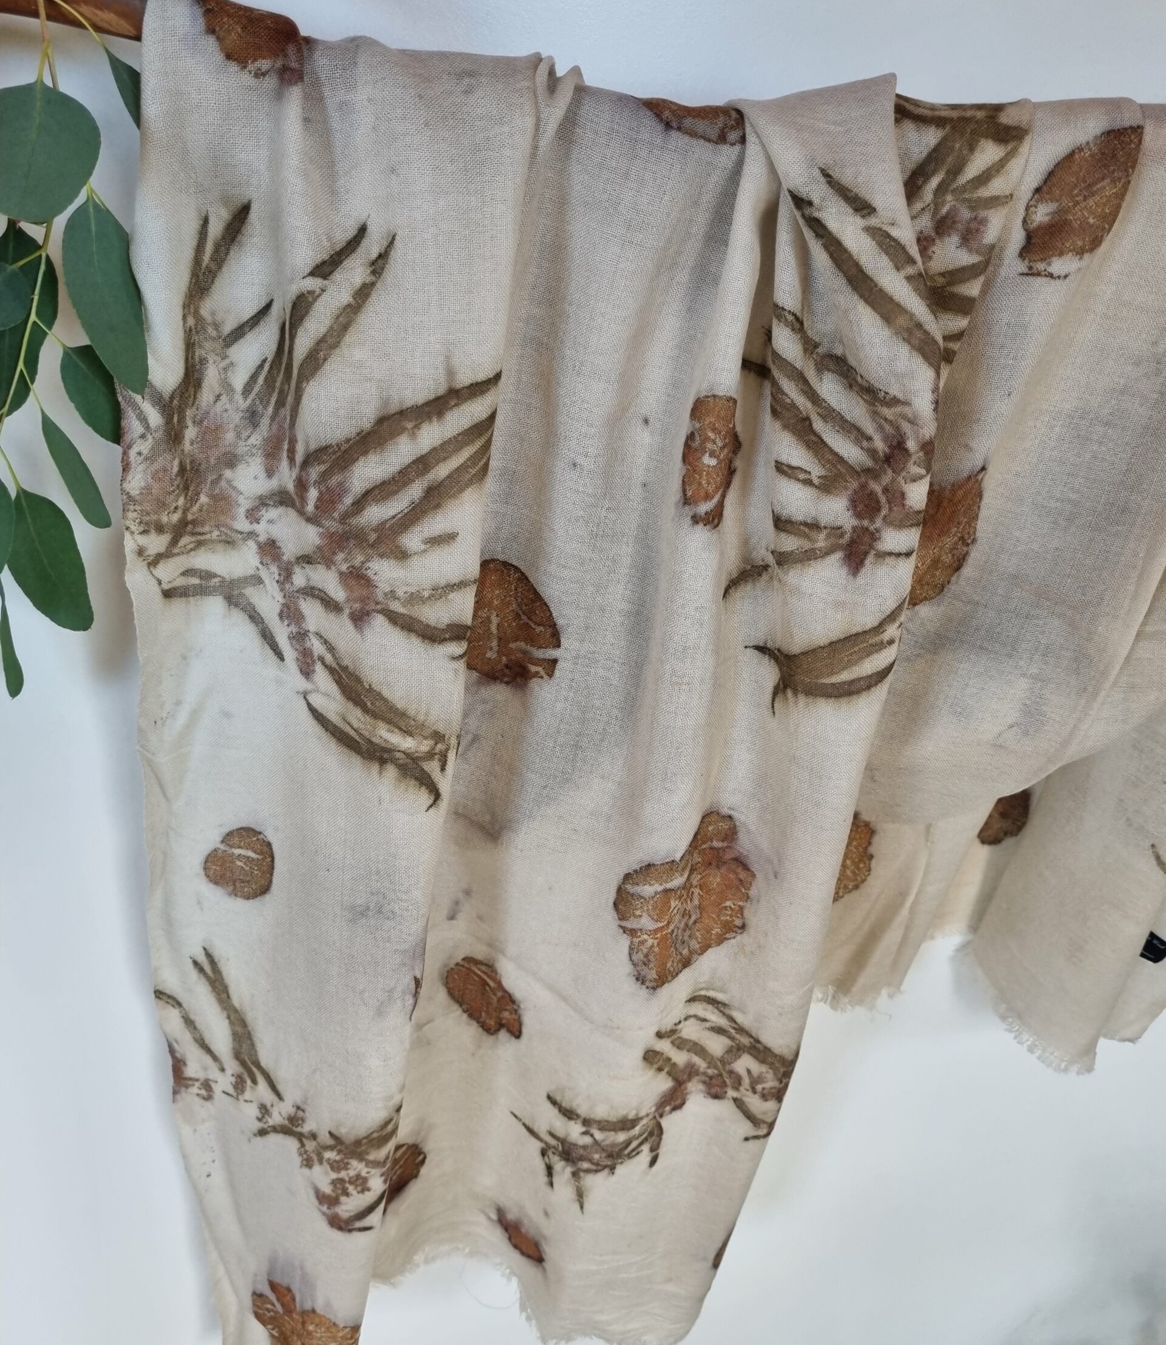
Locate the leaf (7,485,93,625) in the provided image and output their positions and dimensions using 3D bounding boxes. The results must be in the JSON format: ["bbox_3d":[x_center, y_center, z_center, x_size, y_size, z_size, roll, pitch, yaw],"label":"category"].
[{"bbox_3d":[-0.225,-0.047,0.495,0.031,0.066,0.014,-15,22,-8],"label":"leaf"}]

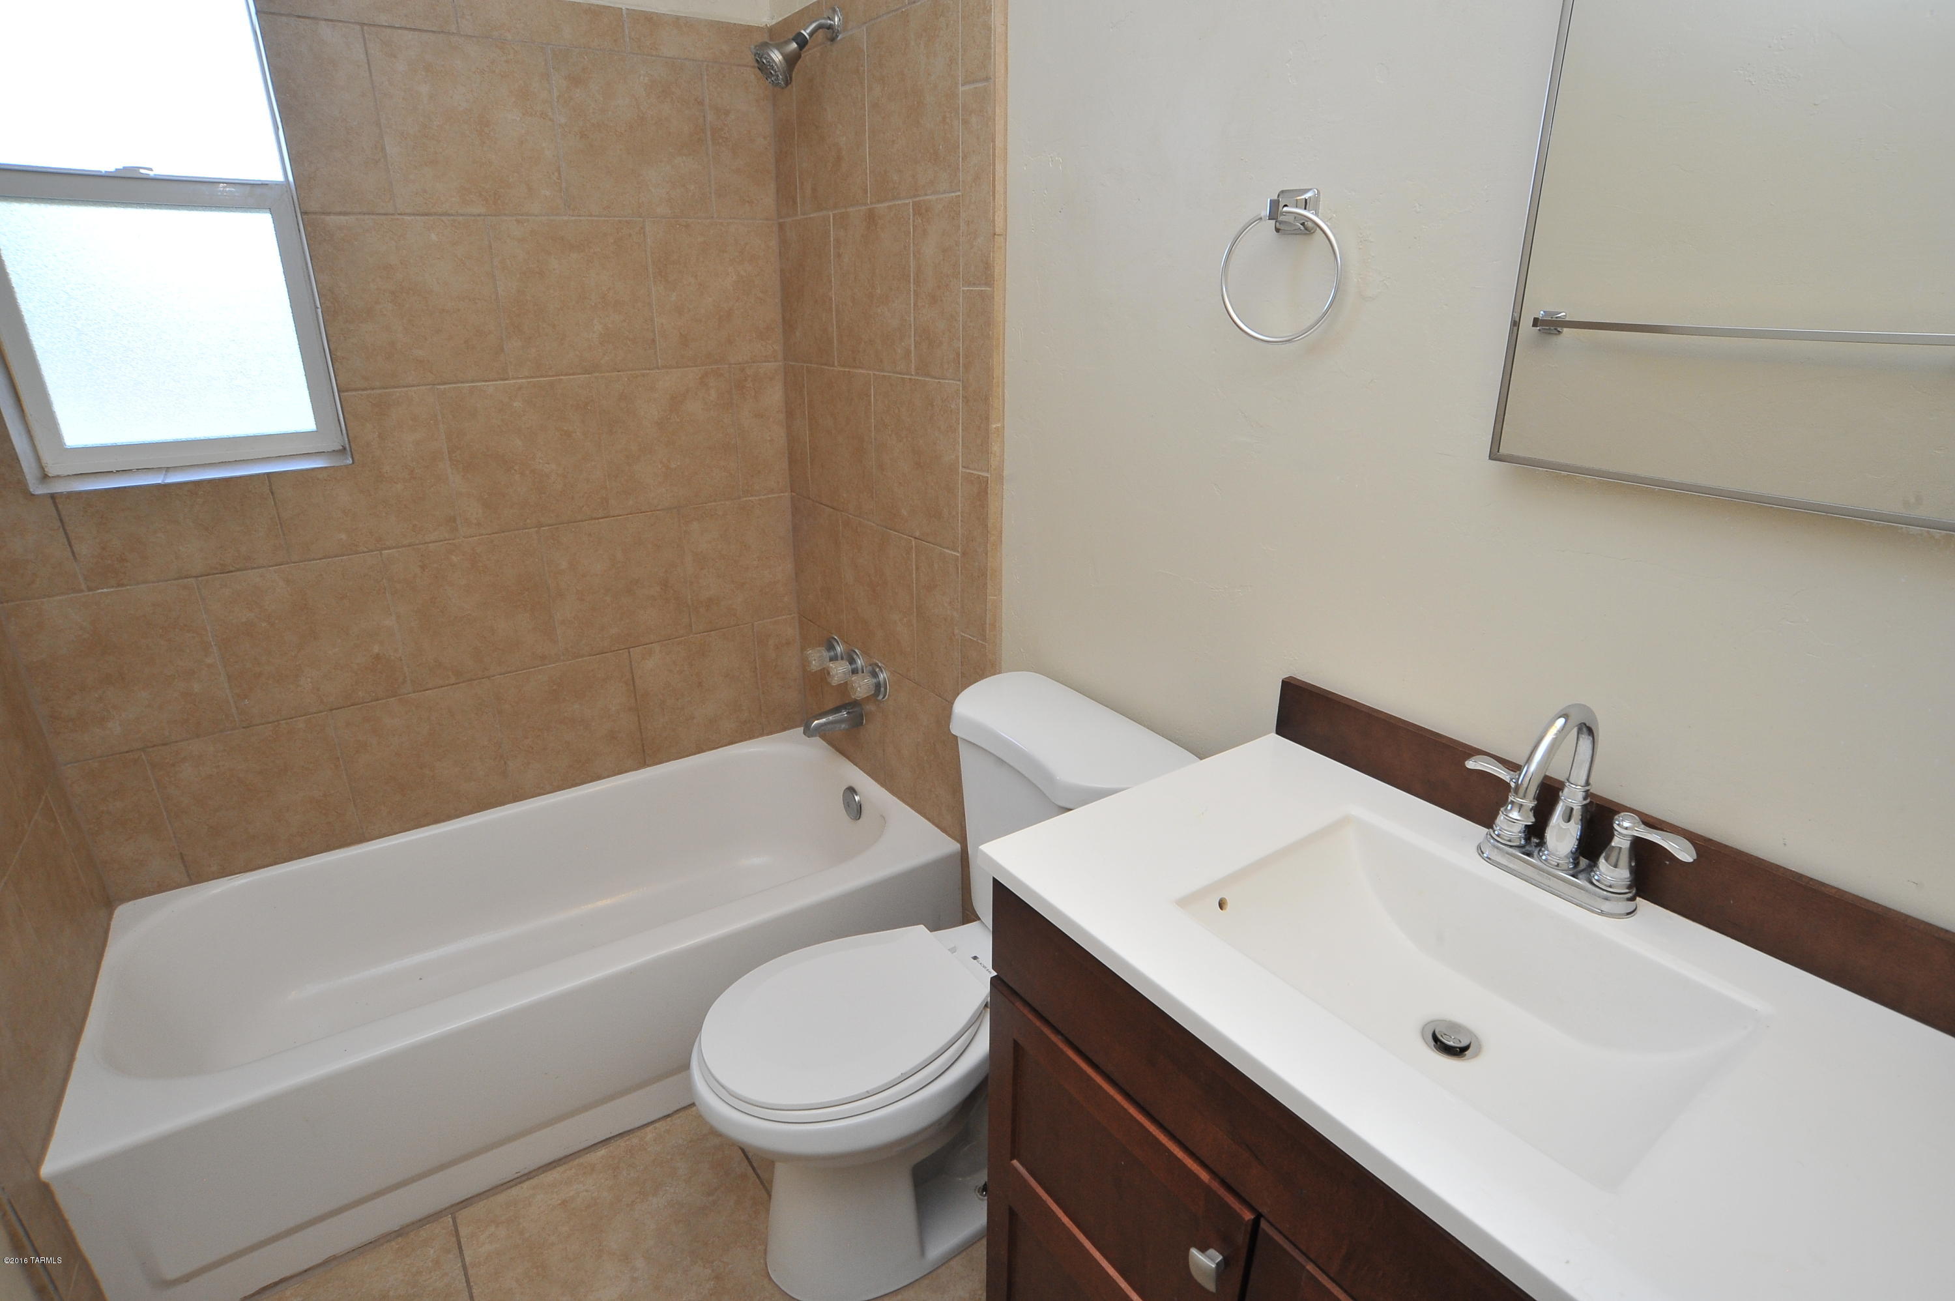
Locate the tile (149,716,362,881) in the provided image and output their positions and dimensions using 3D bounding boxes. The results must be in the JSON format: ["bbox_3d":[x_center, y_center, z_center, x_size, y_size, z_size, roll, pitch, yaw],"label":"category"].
[{"bbox_3d":[-1.412,0.283,1.932,0.299,0.291,0.010,-15,26,-33],"label":"tile"}]

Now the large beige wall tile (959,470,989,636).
[{"bbox_3d":[-0.001,-0.170,1.794,0.010,0.304,0.087,-14,25,-33],"label":"large beige wall tile"}]

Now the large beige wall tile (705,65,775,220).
[{"bbox_3d":[-0.515,-1.080,2.092,0.130,0.298,0.010,-15,26,-33],"label":"large beige wall tile"}]

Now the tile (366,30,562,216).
[{"bbox_3d":[-0.933,-0.966,1.807,0.304,0.304,0.010,-14,25,-33],"label":"tile"}]

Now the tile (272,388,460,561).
[{"bbox_3d":[-1.168,-0.340,1.851,0.305,0.308,0.010,-14,24,-33],"label":"tile"}]

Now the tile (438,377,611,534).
[{"bbox_3d":[-0.929,-0.404,2.025,0.304,0.304,0.010,-14,25,-33],"label":"tile"}]

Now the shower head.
[{"bbox_3d":[-0.326,-1.095,1.768,0.170,0.143,0.076,-15,26,-33],"label":"shower head"}]

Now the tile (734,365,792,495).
[{"bbox_3d":[-0.509,-0.510,2.304,0.125,0.304,0.010,-14,25,-33],"label":"tile"}]

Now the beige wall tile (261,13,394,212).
[{"bbox_3d":[-1.120,-0.920,1.692,0.142,0.298,0.010,-15,26,-33],"label":"beige wall tile"}]

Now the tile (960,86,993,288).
[{"bbox_3d":[0.000,-0.742,1.571,0.010,0.303,0.084,-14,24,-33],"label":"tile"}]

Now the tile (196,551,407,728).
[{"bbox_3d":[-1.292,-0.023,1.895,0.304,0.304,0.010,-14,25,-33],"label":"tile"}]

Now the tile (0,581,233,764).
[{"bbox_3d":[-1.510,0.033,1.738,0.275,0.305,0.010,-14,24,-33],"label":"tile"}]

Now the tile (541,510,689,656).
[{"bbox_3d":[-0.802,-0.149,2.200,0.305,0.305,0.010,-14,24,-33],"label":"tile"}]

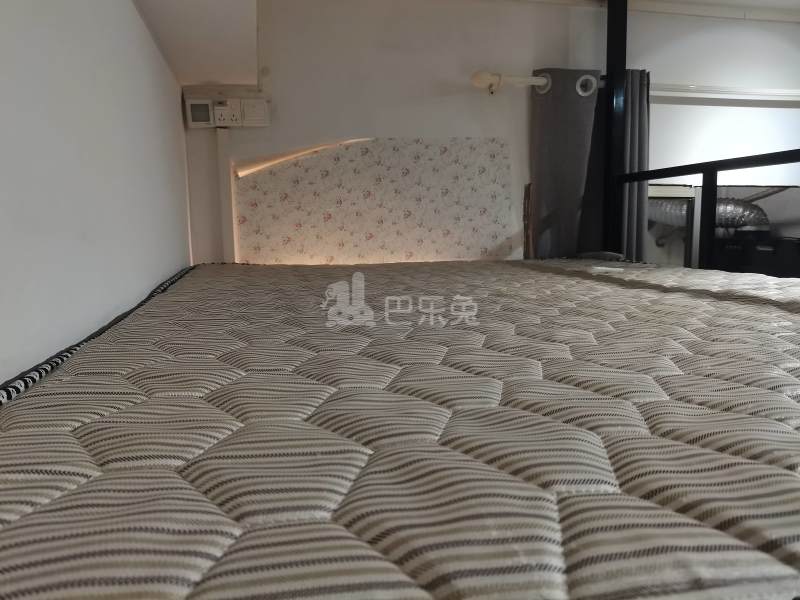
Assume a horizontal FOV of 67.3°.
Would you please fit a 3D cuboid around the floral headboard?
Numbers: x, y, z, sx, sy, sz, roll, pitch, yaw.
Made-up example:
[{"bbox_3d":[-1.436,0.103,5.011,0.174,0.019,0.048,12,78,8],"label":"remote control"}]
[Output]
[{"bbox_3d":[-0.061,-0.324,1.974,0.939,0.428,0.050,-3,7,-13],"label":"floral headboard"}]

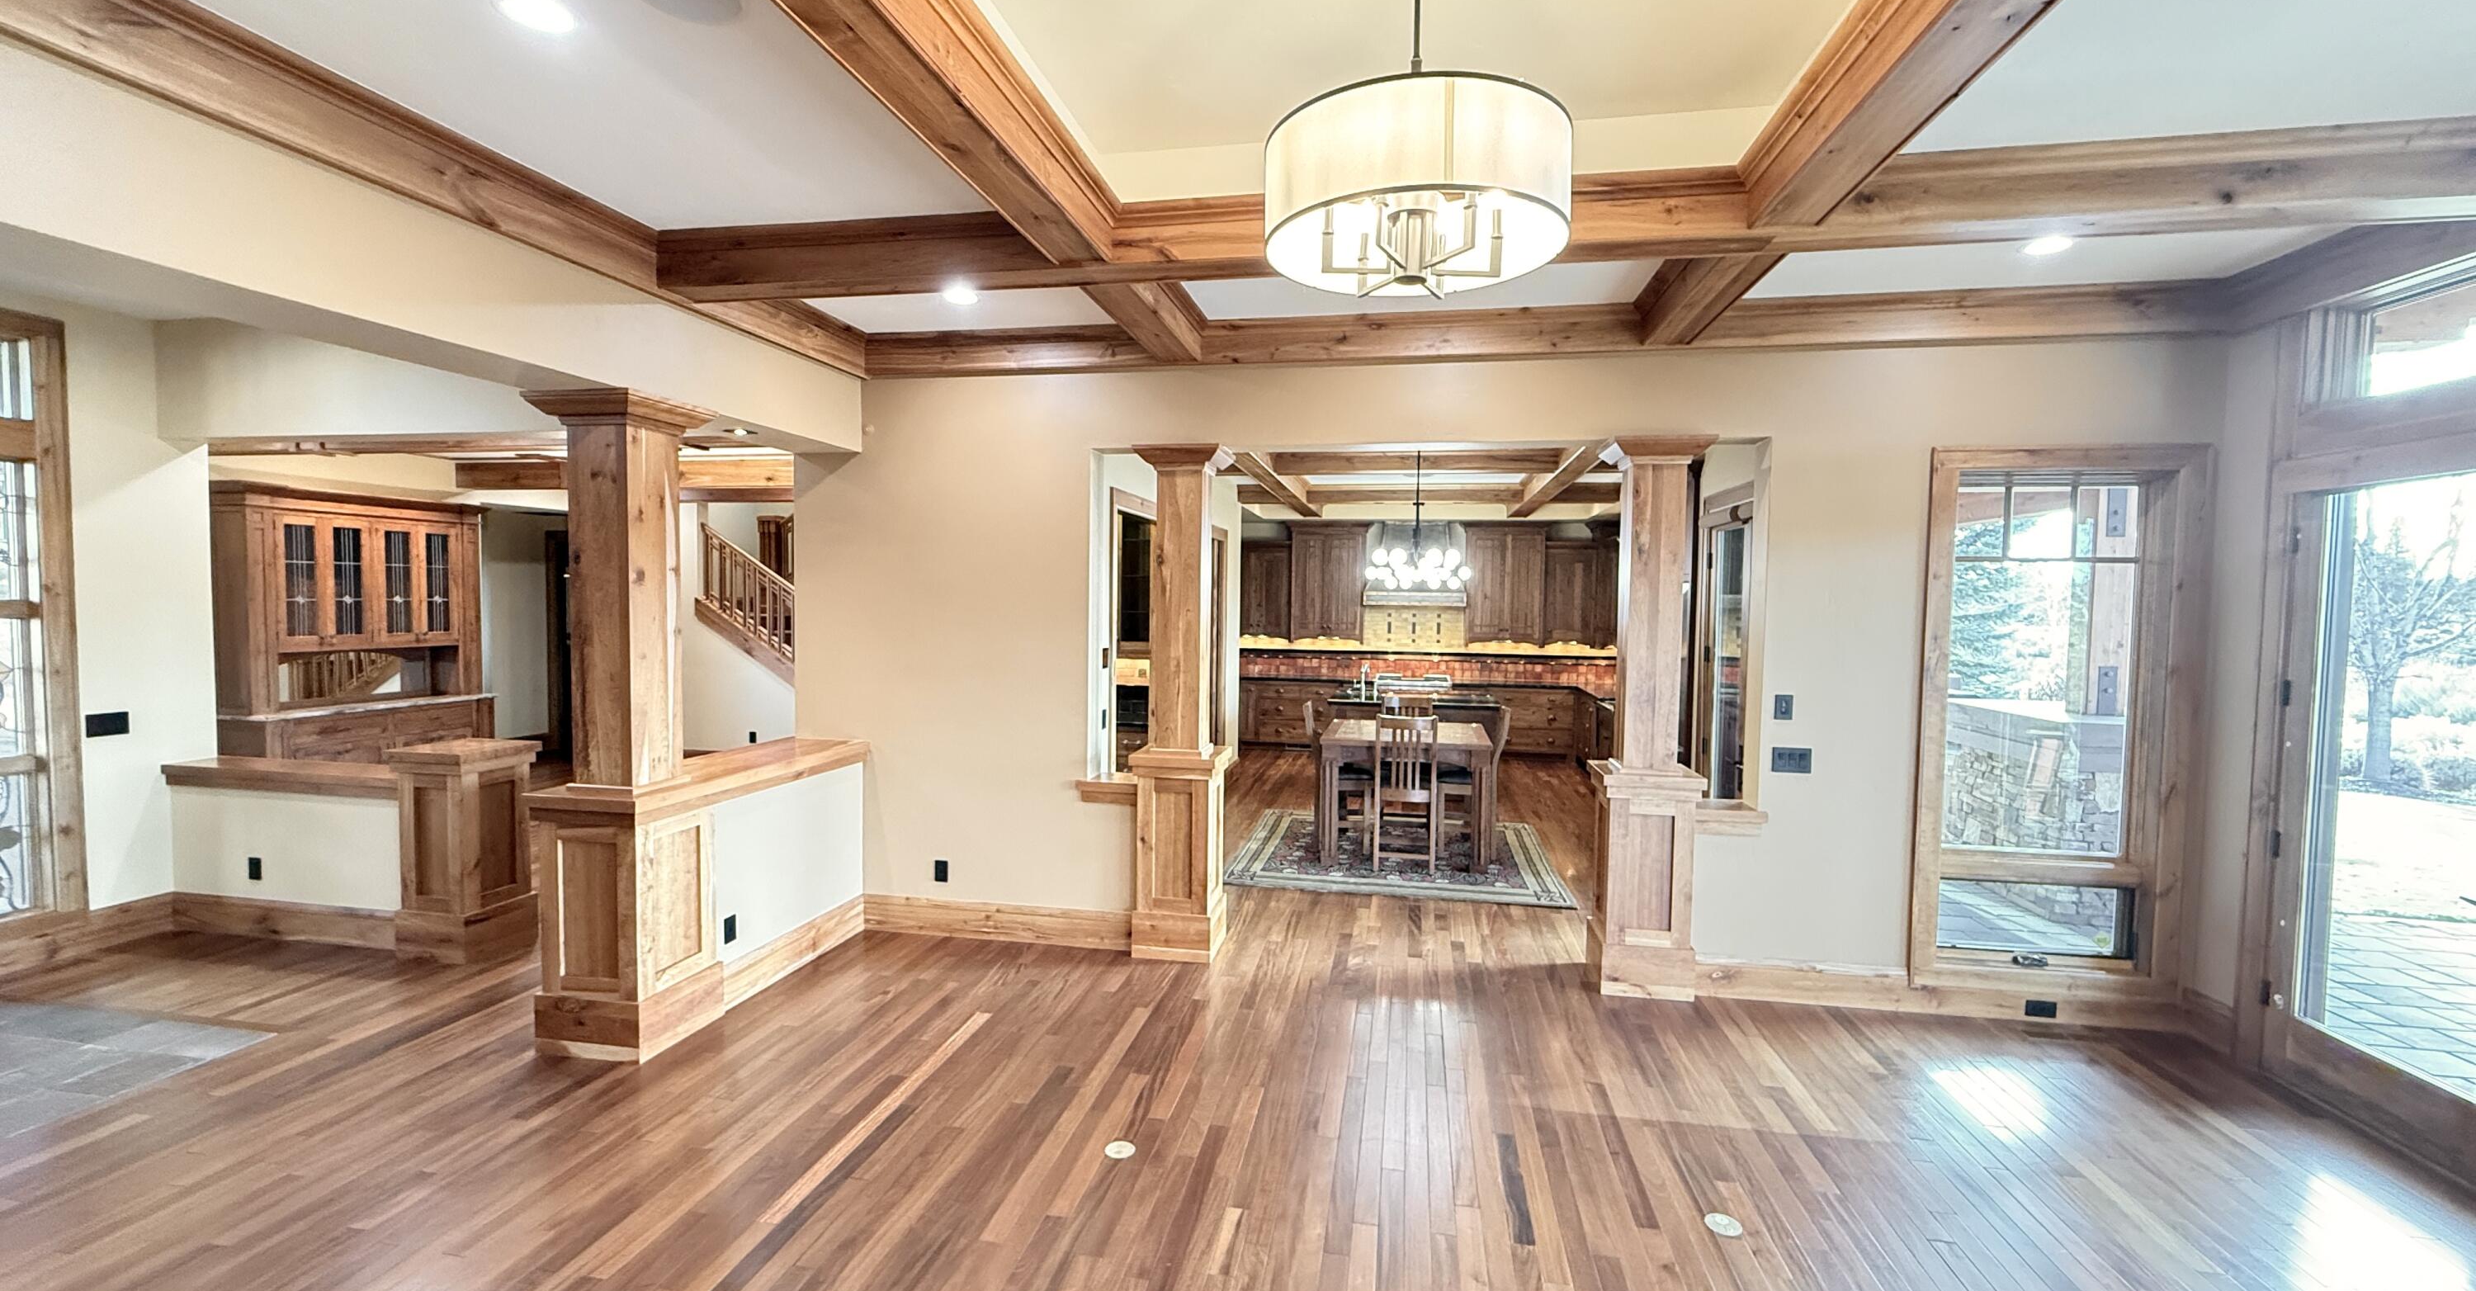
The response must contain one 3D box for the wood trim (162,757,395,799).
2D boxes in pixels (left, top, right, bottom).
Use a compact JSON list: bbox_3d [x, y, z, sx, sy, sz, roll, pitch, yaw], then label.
[{"bbox_3d":[-4.913,0.698,5.279,1.510,0.110,0.329,1,3,10],"label":"wood trim"}]

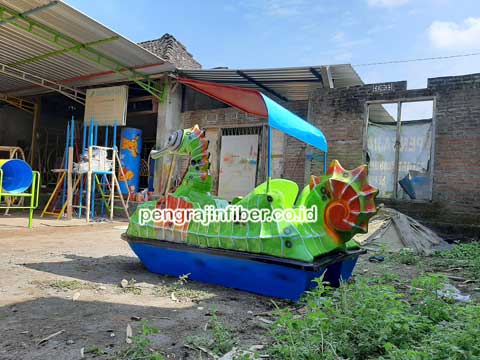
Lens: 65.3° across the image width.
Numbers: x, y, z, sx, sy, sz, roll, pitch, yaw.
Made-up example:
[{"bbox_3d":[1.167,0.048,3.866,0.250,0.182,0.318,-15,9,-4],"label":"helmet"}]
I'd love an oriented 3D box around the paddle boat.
[{"bbox_3d":[0.039,0.027,4.157,2.850,2.050,1.306,1,-2,36],"label":"paddle boat"}]

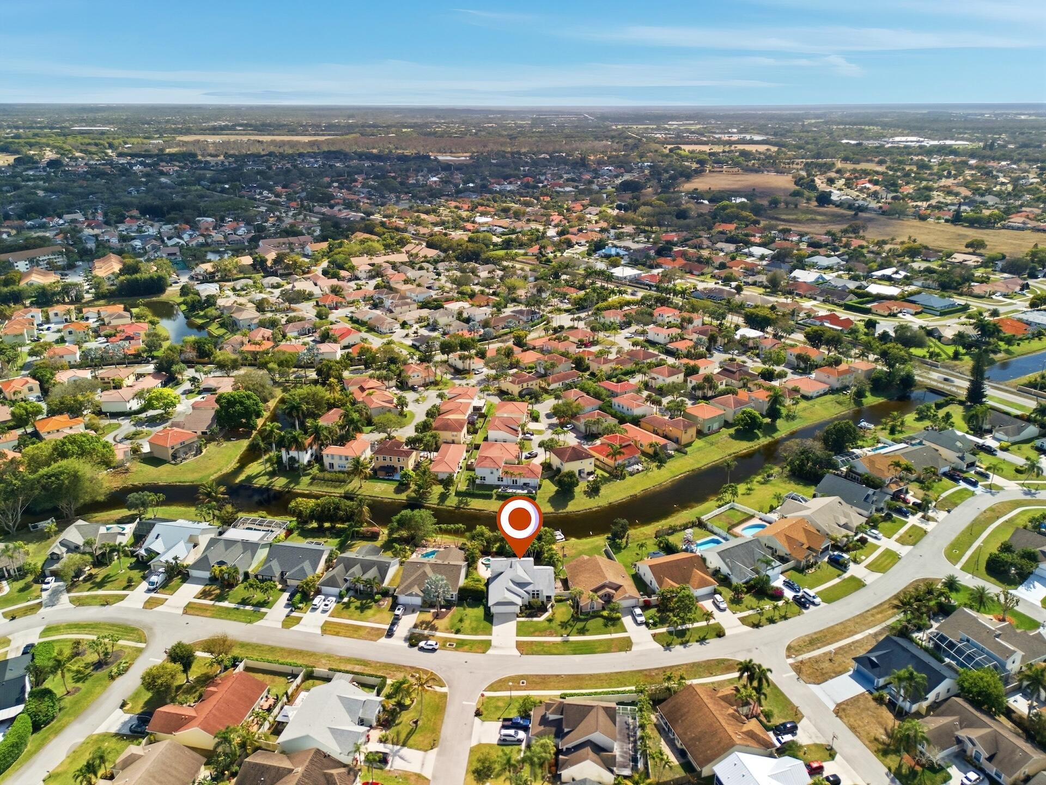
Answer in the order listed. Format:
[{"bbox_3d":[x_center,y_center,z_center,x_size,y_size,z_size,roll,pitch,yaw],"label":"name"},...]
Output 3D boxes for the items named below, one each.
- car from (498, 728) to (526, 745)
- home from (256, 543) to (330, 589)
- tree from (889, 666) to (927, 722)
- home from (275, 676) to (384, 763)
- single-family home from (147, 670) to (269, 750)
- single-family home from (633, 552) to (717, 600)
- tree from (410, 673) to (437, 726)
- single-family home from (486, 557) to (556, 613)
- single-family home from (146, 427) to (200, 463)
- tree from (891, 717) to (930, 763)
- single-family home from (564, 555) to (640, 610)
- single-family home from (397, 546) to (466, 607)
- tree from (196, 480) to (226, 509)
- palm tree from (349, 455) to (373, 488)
[{"bbox_3d":[-1.882,64.836,137.083,4.650,1.680,1.870,1,22,2],"label":"car"},{"bbox_3d":[-58.135,42.990,185.946,14.800,5.900,14.740,3,22,8],"label":"home"},{"bbox_3d":[75.900,59.870,144.740,7.200,11.200,6.800,0,22,0],"label":"tree"},{"bbox_3d":[-36.218,62.230,138.049,15.240,5.800,13.940,4,22,11],"label":"home"},{"bbox_3d":[-62.440,62.820,145.050,17.340,5.500,15.600,4,22,11],"label":"single-family home"},{"bbox_3d":[38.172,44.971,181.000,14.850,5.900,14.390,-7,23,-17],"label":"single-family home"},{"bbox_3d":[-19.900,60.630,143.650,5.700,10.600,5.600,0,22,0],"label":"tree"},{"bbox_3d":[-0.200,47.370,182.280,16.200,6.500,18.400,0,22,0],"label":"single-family home"},{"bbox_3d":[-122.780,17.540,255.520,10.600,7.400,11.400,13,25,29],"label":"single-family home"},{"bbox_3d":[70.755,63.590,131.694,6.500,8.000,6.300,0,22,0],"label":"tree"},{"bbox_3d":[19.238,46.282,177.863,14.320,5.800,15.400,-4,22,-10],"label":"single-family home"},{"bbox_3d":[-22.680,46.050,186.370,15.700,5.900,20.100,2,22,5],"label":"single-family home"},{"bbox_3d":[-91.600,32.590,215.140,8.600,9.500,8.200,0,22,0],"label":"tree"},{"bbox_3d":[-50.794,25.506,225.427,7.400,9.000,7.000,0,22,0],"label":"palm tree"}]

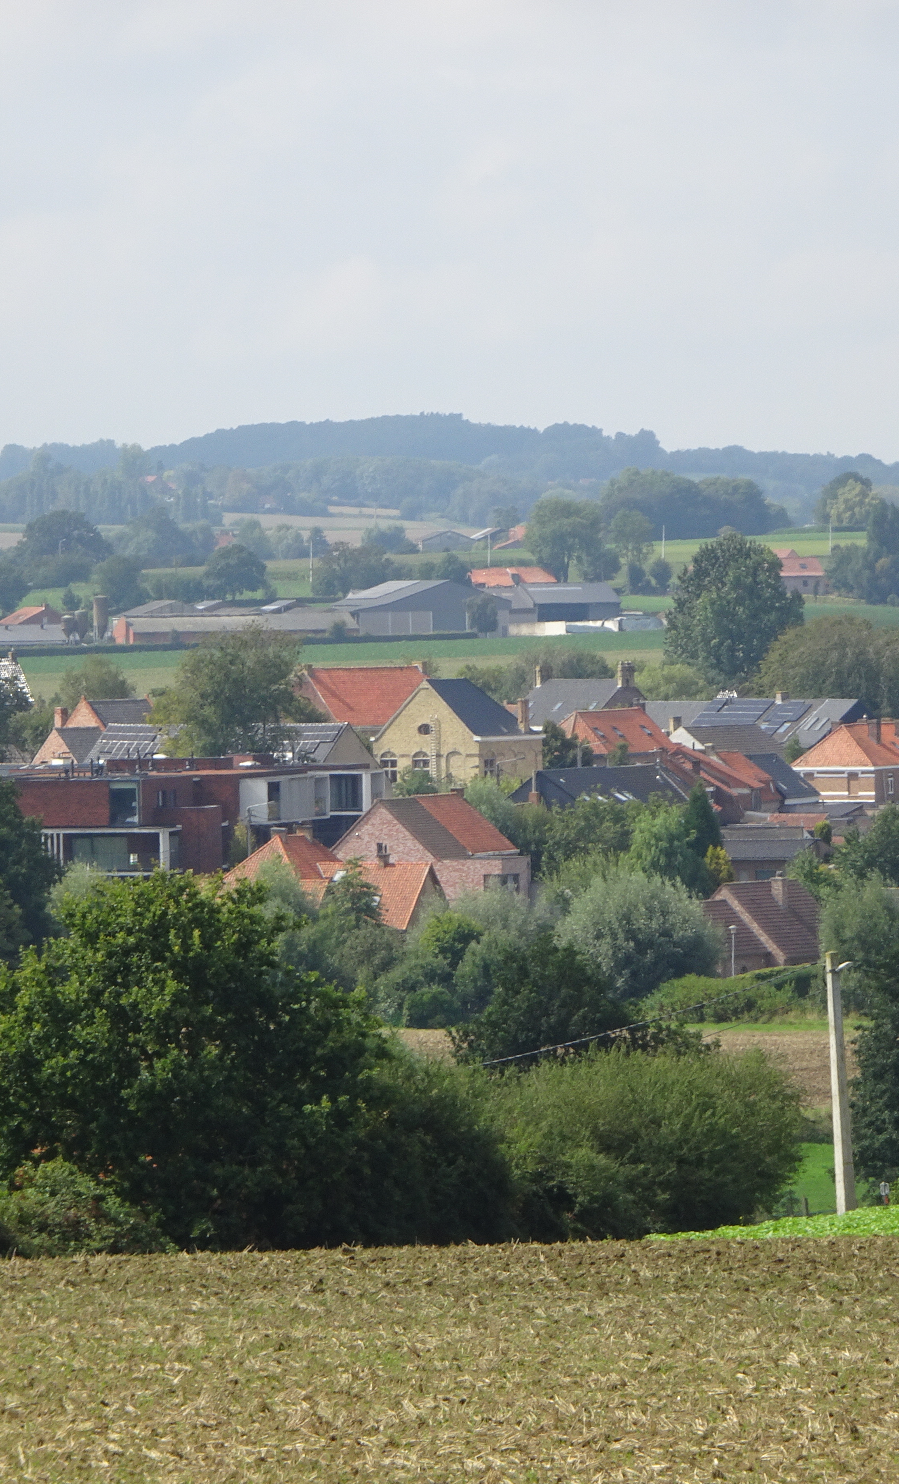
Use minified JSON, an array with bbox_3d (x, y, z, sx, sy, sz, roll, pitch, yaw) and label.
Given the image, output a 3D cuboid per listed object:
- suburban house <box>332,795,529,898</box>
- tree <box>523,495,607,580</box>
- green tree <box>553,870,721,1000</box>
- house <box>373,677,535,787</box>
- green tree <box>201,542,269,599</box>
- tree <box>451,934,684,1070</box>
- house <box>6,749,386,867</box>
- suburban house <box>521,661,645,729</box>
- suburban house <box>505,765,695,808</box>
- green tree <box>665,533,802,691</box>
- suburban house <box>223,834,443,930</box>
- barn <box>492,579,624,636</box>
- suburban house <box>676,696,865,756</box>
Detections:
[{"bbox_3d":[-1.968,7.527,710.095,10.000,7.500,10.500,0,2,33],"label":"suburban house"},{"bbox_3d":[18.110,-31.966,1600.000,13.100,13.600,12.500,-1,1,1],"label":"tree"},{"bbox_3d":[11.540,11.960,625.000,10.300,8.260,10.000,-1,1,0],"label":"green tree"},{"bbox_3d":[0.460,-0.224,865.100,9.600,10.200,13.000,1,1,24],"label":"house"},{"bbox_3d":[-33.670,-26.740,1600.000,10.700,9.480,10.700,-1,1,0],"label":"green tree"},{"bbox_3d":[6.450,14.210,555.000,12.800,7.250,11.500,-1,1,0],"label":"tree"},{"bbox_3d":[-18.958,5.073,703.000,14.000,8.200,28.000,0,2,32],"label":"house"},{"bbox_3d":[11.760,-1.710,865.000,10.000,9.590,8.500,0,1,35],"label":"suburban house"},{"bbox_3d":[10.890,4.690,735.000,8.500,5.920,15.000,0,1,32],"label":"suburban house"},{"bbox_3d":[30.606,-12.711,1090.255,14.905,19.800,14.905,-1,1,0],"label":"green tree"},{"bbox_3d":[-7.335,9.671,615.000,12.000,8.400,9.000,-1,1,23],"label":"suburban house"},{"bbox_3d":[16.700,-20.810,1570.000,16.500,7.990,12.500,-1,1,-19],"label":"barn"},{"bbox_3d":[31.227,0.320,940.109,16.800,8.500,13.200,0,2,40],"label":"suburban house"}]

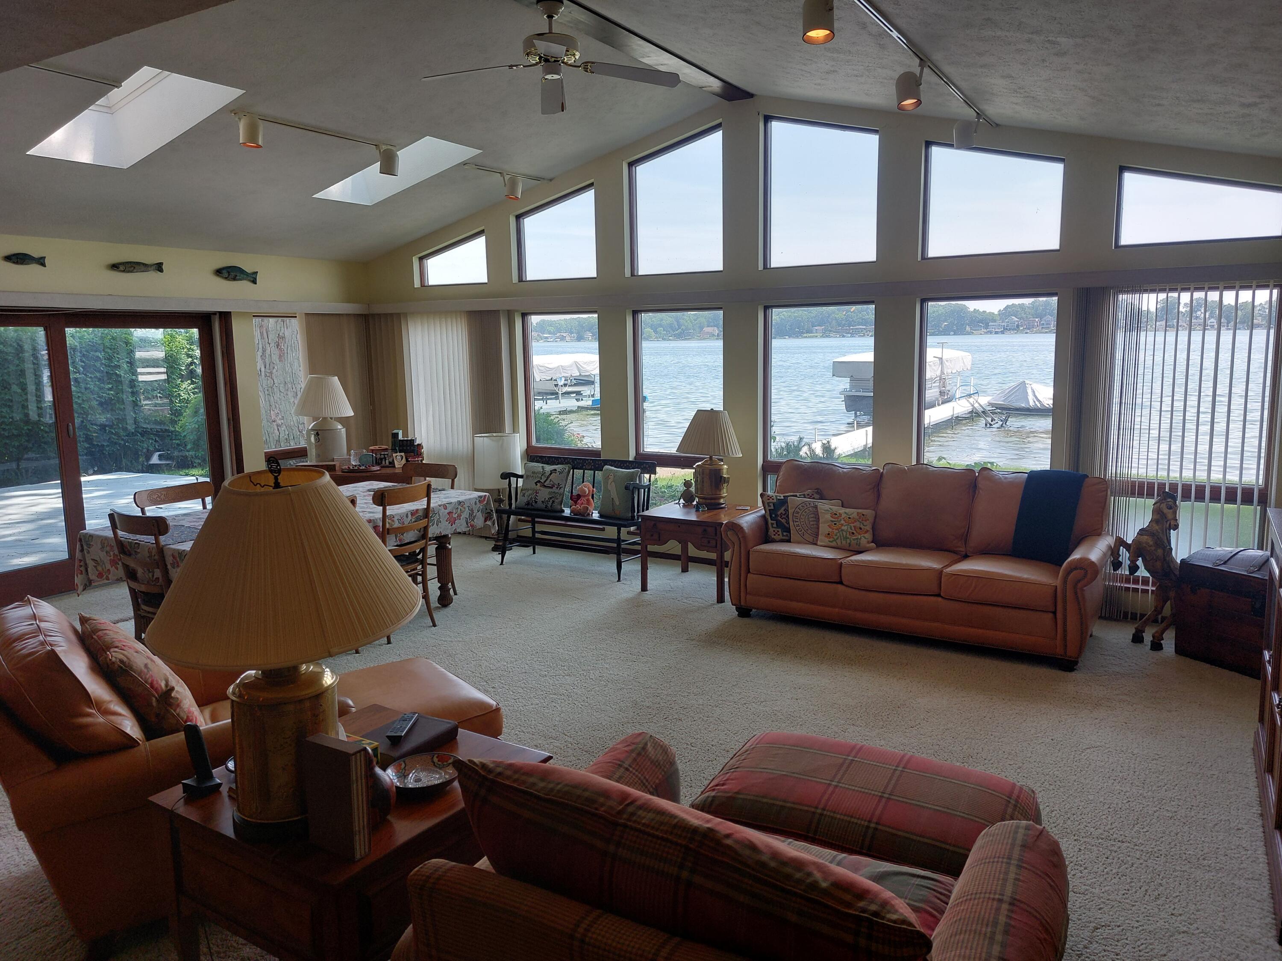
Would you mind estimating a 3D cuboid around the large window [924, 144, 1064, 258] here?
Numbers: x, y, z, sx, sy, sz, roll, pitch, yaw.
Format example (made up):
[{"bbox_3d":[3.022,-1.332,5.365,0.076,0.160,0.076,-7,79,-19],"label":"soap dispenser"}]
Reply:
[{"bbox_3d":[2.325,-1.889,5.873,0.888,0.793,0.100,5,11,32],"label":"large window"}]

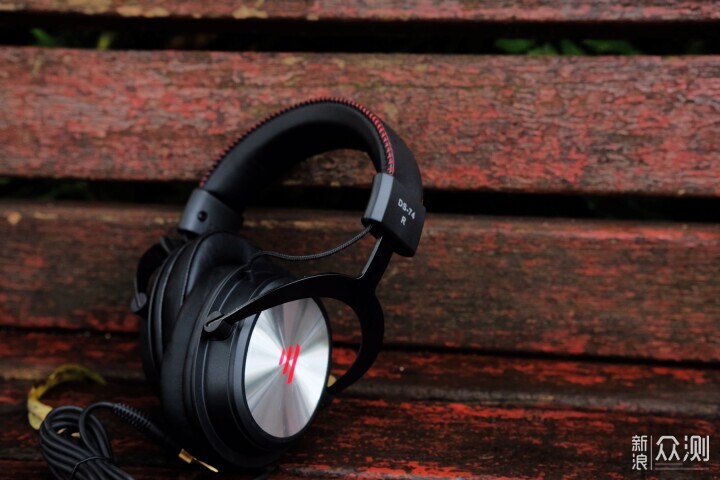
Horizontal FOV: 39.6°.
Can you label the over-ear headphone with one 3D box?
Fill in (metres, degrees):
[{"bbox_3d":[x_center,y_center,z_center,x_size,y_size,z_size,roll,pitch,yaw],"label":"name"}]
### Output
[{"bbox_3d":[-0.046,0.017,0.541,0.160,0.205,0.101,-1,-30,40],"label":"over-ear headphone"}]

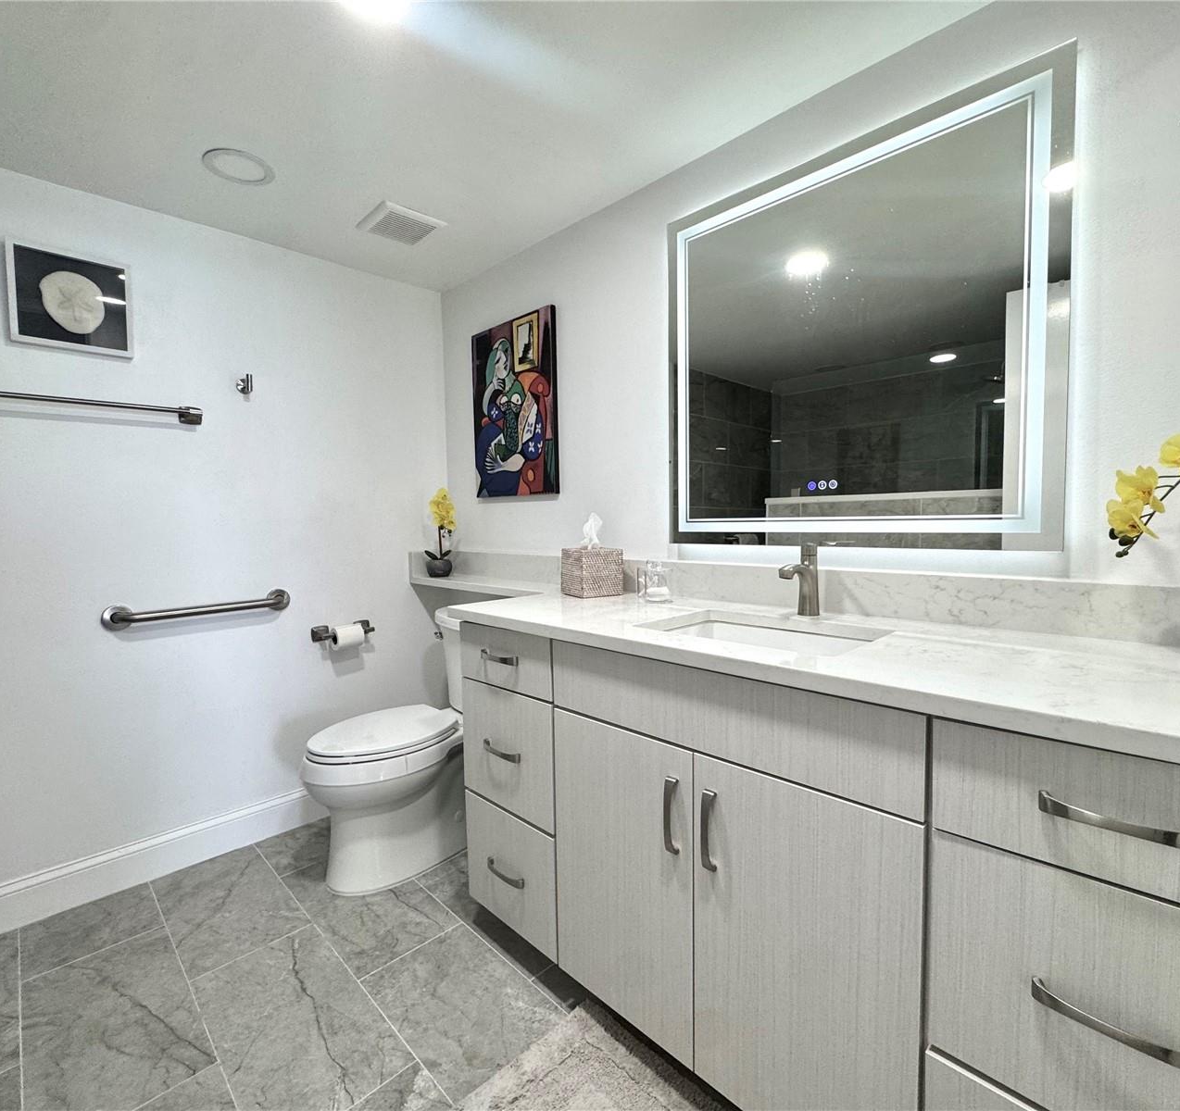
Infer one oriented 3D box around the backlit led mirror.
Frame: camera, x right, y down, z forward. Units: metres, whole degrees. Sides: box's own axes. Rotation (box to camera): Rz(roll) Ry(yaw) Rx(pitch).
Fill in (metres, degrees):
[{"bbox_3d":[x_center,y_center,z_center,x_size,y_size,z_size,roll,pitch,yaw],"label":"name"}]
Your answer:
[{"bbox_3d":[0.558,-0.474,1.415,0.037,0.900,0.912,-5,5,-44],"label":"backlit led mirror"}]

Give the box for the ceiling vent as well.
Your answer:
[{"bbox_3d":[-0.650,-1.126,2.062,0.222,0.020,0.222,-5,5,-44],"label":"ceiling vent"}]

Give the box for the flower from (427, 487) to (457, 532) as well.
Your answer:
[{"bbox_3d":[-0.621,-0.192,2.520,0.115,0.180,0.110,-2,4,-11],"label":"flower"}]

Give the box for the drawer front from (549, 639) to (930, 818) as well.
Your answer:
[{"bbox_3d":[0.192,0.272,1.087,0.020,0.151,0.765,-5,5,-44],"label":"drawer front"}]

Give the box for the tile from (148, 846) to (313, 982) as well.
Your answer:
[{"bbox_3d":[-1.110,1.061,1.826,0.306,0.010,0.600,-5,5,-44],"label":"tile"}]

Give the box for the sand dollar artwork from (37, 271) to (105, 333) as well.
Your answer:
[{"bbox_3d":[-1.517,-0.740,1.760,0.143,0.166,0.018,-5,5,-44],"label":"sand dollar artwork"}]

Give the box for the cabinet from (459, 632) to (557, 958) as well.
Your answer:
[{"bbox_3d":[-0.009,0.531,1.643,0.540,0.740,0.363,-5,5,-44],"label":"cabinet"}]

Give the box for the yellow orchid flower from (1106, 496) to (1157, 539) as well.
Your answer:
[{"bbox_3d":[0.862,-0.059,0.955,0.066,0.066,0.045,-1,4,9],"label":"yellow orchid flower"}]

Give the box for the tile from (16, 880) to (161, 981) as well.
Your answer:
[{"bbox_3d":[-1.450,1.080,1.746,0.306,0.010,0.322,-5,5,-44],"label":"tile"}]

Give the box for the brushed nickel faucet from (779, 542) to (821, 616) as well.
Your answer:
[{"bbox_3d":[0.484,0.058,1.385,0.172,0.167,0.060,-5,5,-44],"label":"brushed nickel faucet"}]

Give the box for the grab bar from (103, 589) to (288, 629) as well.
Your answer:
[{"bbox_3d":[-1.280,0.181,2.004,0.532,0.080,0.076,-5,5,-44],"label":"grab bar"}]

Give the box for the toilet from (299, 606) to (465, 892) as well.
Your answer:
[{"bbox_3d":[-0.577,0.637,2.092,0.790,0.780,0.450,-5,5,-44],"label":"toilet"}]

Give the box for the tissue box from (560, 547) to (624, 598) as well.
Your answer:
[{"bbox_3d":[-0.001,0.046,1.831,0.136,0.143,0.136,-4,5,-33],"label":"tissue box"}]

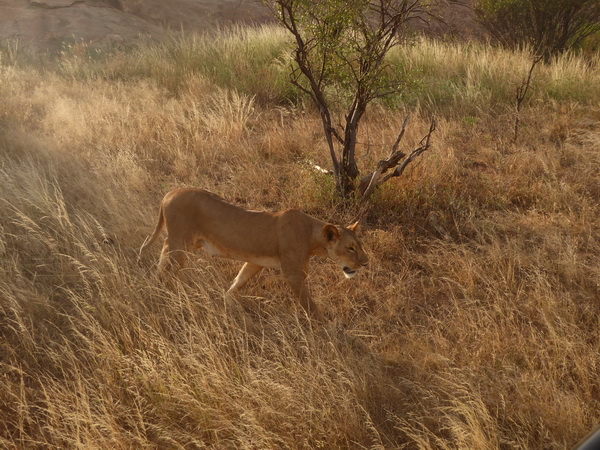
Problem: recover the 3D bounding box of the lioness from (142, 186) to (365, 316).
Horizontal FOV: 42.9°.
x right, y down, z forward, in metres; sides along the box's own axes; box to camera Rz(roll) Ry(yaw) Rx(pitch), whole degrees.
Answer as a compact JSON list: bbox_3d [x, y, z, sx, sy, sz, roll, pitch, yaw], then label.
[{"bbox_3d":[-0.291,0.198,5.352,1.680,0.880,0.420,7,18,24],"label":"lioness"}]

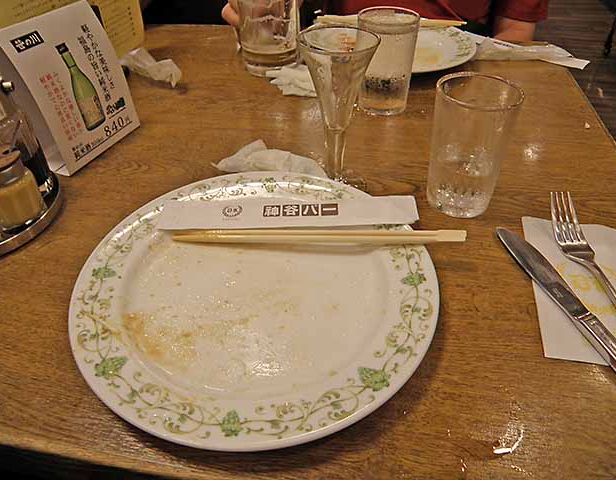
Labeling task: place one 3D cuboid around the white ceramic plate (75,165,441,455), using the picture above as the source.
[{"bbox_3d":[-0.035,0.032,0.343,0.250,0.026,0.250,0,42,0],"label":"white ceramic plate"}]

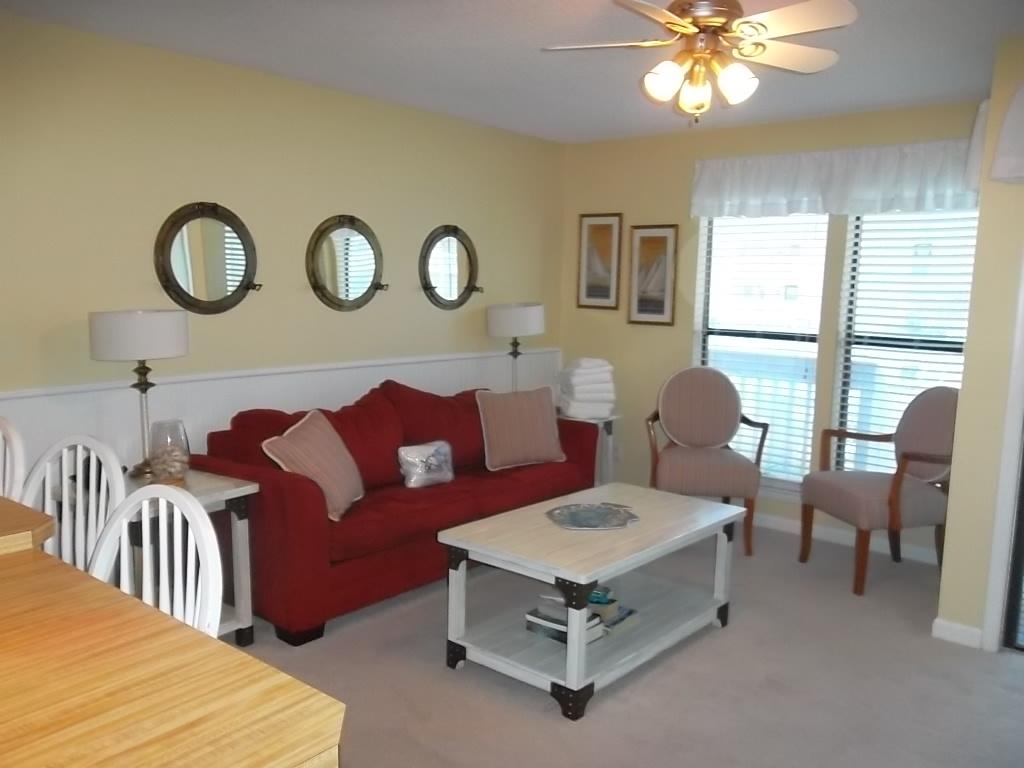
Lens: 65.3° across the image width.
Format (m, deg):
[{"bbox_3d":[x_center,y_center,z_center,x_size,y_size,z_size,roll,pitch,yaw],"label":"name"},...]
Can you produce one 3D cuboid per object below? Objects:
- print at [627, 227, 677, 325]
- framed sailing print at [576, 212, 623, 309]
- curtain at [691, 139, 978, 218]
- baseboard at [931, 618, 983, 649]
[{"bbox_3d":[0.914,-0.711,5.238,0.360,0.630,0.025,8,10,41],"label":"print"},{"bbox_3d":[0.589,-0.830,5.418,0.354,0.632,0.029,8,10,42],"label":"framed sailing print"},{"bbox_3d":[1.728,-1.111,4.405,1.600,0.365,0.100,8,10,41],"label":"curtain"},{"bbox_3d":[1.824,1.022,3.271,0.177,0.076,0.017,8,10,42],"label":"baseboard"}]

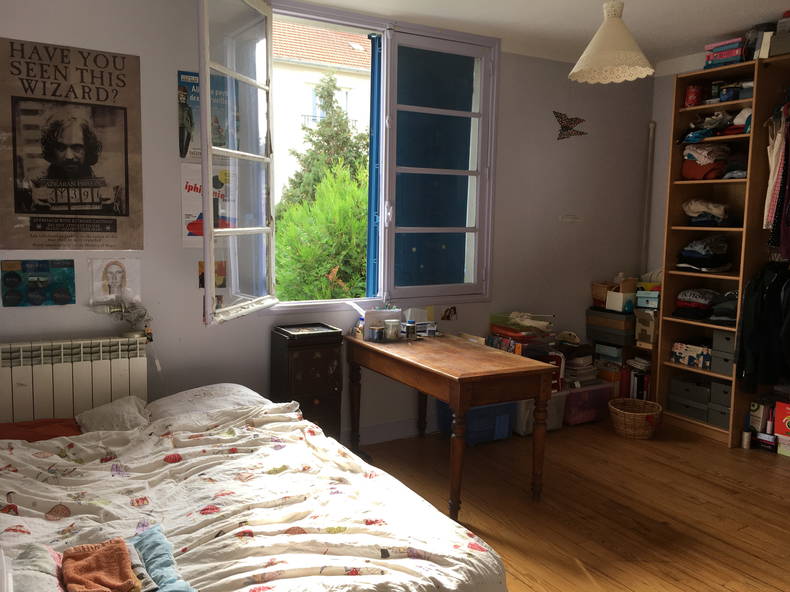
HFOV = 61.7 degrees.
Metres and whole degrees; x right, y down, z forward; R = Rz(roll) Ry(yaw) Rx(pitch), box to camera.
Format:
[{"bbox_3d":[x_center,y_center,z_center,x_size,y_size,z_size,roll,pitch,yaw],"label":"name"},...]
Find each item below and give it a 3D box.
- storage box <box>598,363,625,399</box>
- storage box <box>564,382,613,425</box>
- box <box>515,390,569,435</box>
[{"bbox_3d":[1.547,0.579,4.570,0.251,0.291,0.241,-2,7,-28],"label":"storage box"},{"bbox_3d":[1.237,0.713,4.456,0.360,0.240,0.240,-3,7,-27],"label":"storage box"},{"bbox_3d":[0.874,0.731,4.258,0.375,0.240,0.260,-3,7,-27],"label":"box"}]

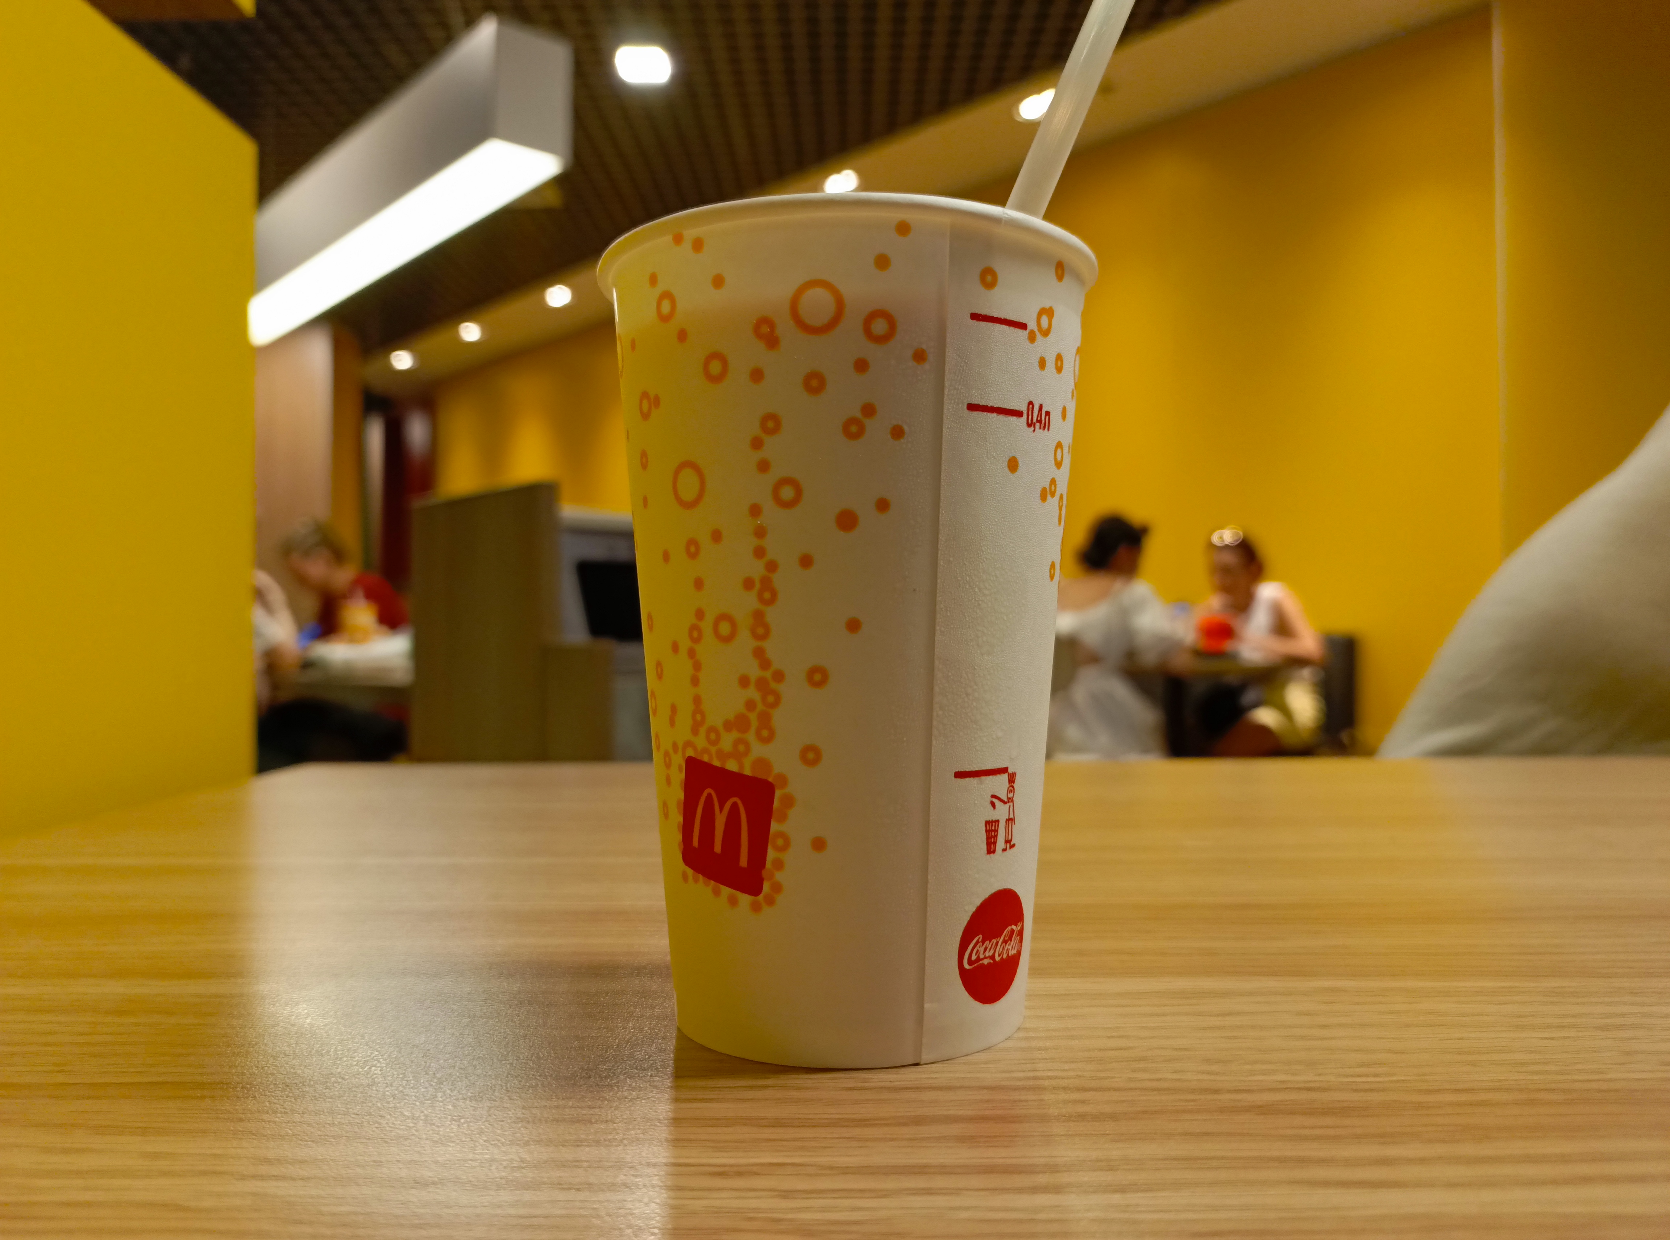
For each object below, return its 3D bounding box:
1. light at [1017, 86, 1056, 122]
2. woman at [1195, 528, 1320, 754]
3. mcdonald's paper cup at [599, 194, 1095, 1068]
[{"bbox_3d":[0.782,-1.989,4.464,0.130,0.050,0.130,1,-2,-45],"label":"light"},{"bbox_3d":[1.420,0.300,3.900,0.700,1.240,0.480,1,-2,-40],"label":"woman"},{"bbox_3d":[0.003,0.004,0.211,0.092,0.132,0.092,0,-1,0],"label":"mcdonald's paper cup"}]

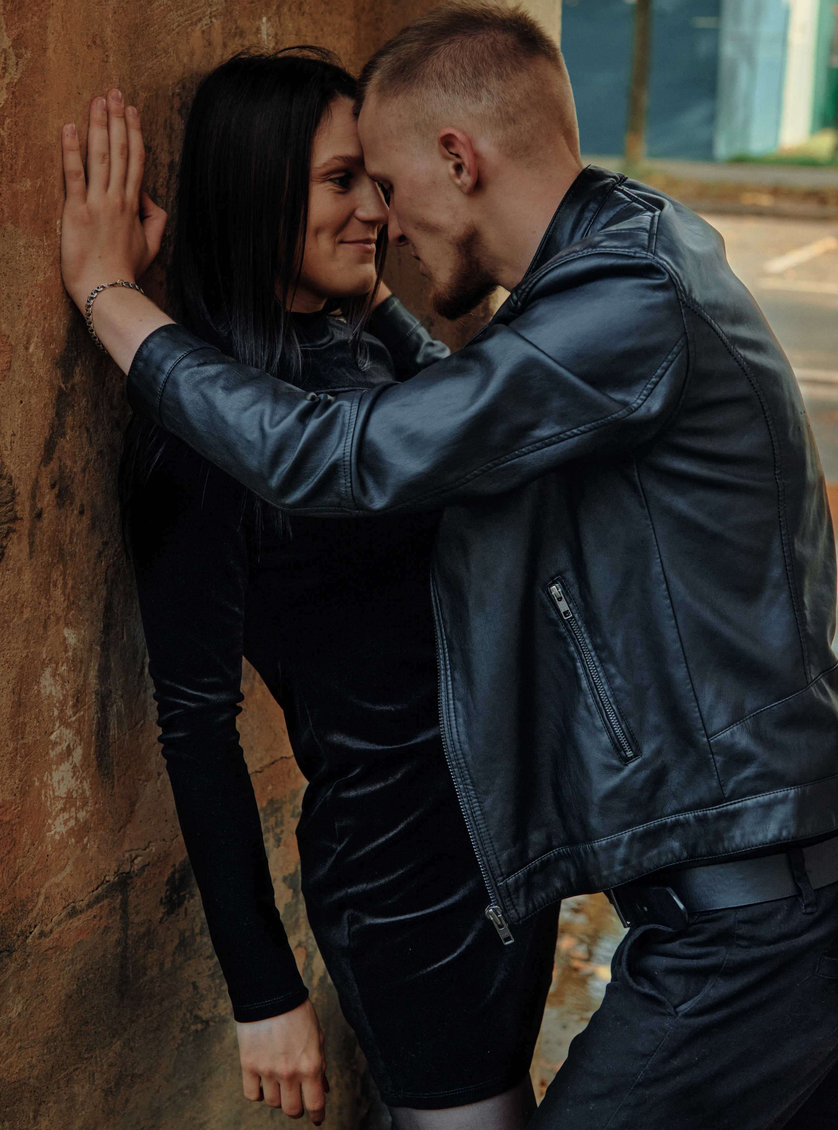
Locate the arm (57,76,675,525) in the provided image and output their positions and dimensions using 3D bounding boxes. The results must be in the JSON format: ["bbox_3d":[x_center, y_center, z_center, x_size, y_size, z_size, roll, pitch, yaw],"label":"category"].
[{"bbox_3d":[-0.036,-0.224,1.680,0.540,0.350,0.200,2,17,9],"label":"arm"}]

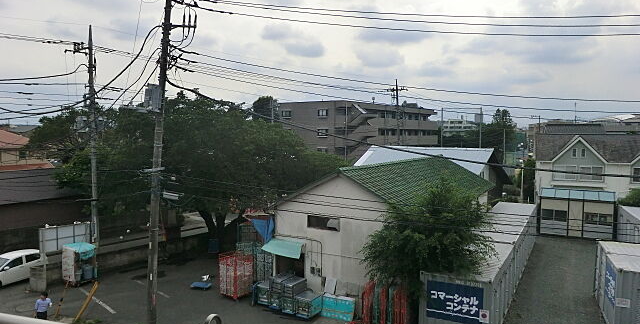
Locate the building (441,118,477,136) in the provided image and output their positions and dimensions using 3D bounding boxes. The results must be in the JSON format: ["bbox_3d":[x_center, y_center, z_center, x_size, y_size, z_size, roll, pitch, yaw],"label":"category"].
[{"bbox_3d":[78.069,-15.885,250.476,20.000,16.151,11.000,0,3,9],"label":"building"}]

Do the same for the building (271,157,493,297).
[{"bbox_3d":[4.659,2.952,24.965,7.400,6.200,15.600,2,4,30],"label":"building"}]

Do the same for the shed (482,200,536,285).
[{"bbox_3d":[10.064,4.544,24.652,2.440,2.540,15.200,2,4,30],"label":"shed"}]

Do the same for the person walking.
[{"bbox_3d":[-10.615,5.829,17.081,0.520,1.700,0.360,-1,4,-9],"label":"person walking"}]

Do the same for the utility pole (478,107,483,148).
[{"bbox_3d":[31.918,-4.483,88.380,0.320,12.873,0.320,0,3,0],"label":"utility pole"}]

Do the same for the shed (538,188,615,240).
[{"bbox_3d":[19.104,3.778,33.010,4.750,3.300,2.500,2,4,30],"label":"shed"}]

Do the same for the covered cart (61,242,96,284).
[{"bbox_3d":[-11.811,5.073,21.851,1.083,1.807,0.994,3,5,34],"label":"covered cart"}]

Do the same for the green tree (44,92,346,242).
[{"bbox_3d":[-8.429,0.607,30.339,19.800,10.500,13.500,-1,4,-15],"label":"green tree"}]

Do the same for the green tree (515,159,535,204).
[{"bbox_3d":[18.814,2.254,40.652,2.300,5.156,2.300,0,3,0],"label":"green tree"}]

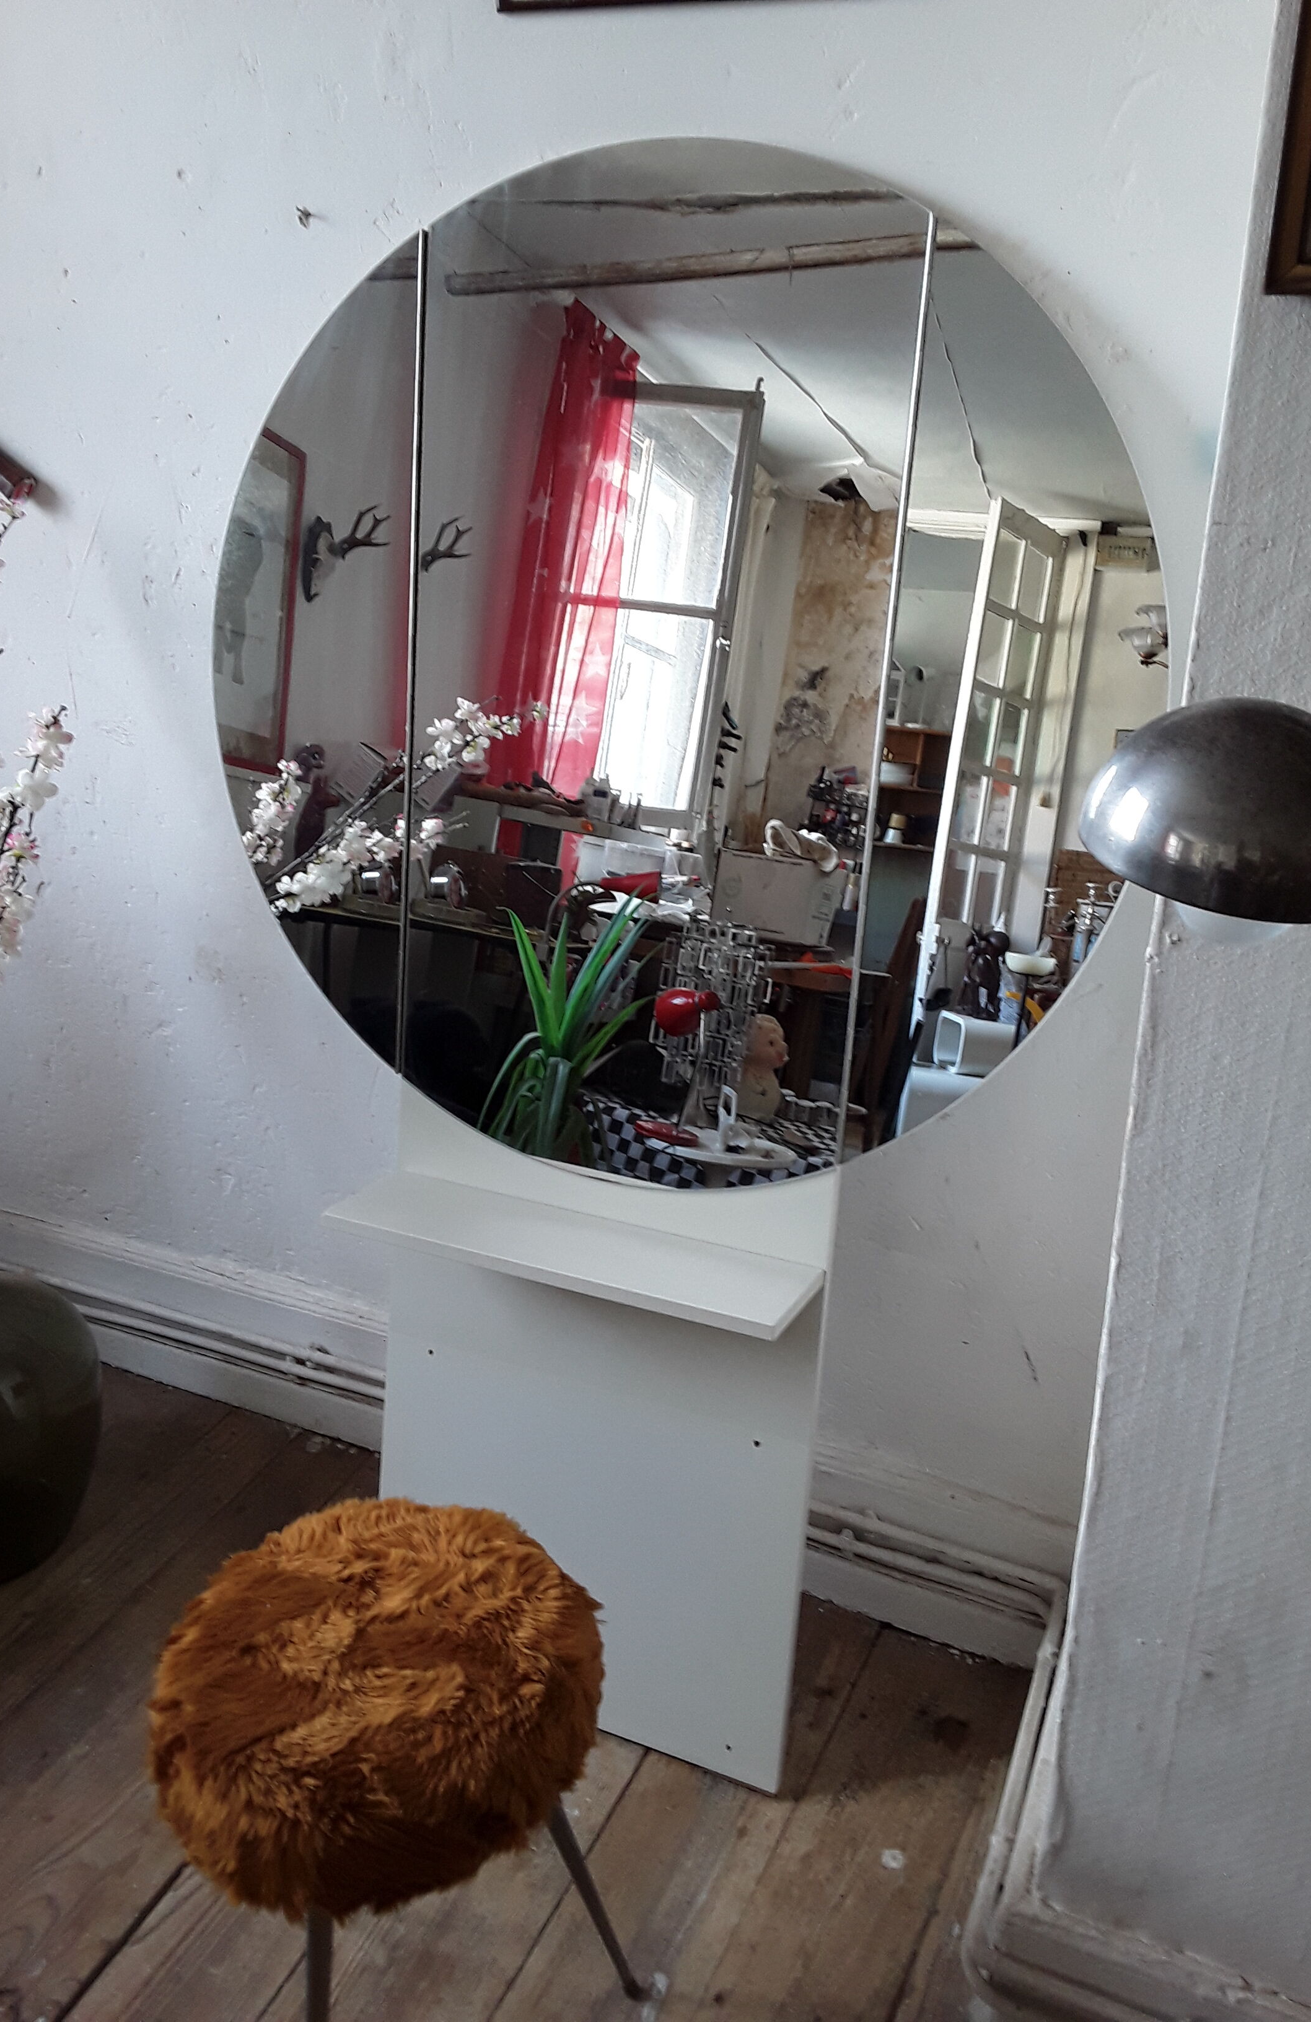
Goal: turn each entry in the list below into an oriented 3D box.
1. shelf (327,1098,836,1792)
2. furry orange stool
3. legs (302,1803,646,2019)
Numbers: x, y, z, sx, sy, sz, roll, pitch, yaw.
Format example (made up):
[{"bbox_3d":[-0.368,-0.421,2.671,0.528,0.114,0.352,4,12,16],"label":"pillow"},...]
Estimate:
[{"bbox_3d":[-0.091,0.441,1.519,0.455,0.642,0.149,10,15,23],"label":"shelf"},{"bbox_3d":[-0.205,0.665,1.247,0.337,0.483,0.346,7,26,18],"label":"furry orange stool"},{"bbox_3d":[-0.216,0.738,1.240,0.331,0.357,0.289,7,26,18],"label":"legs"}]

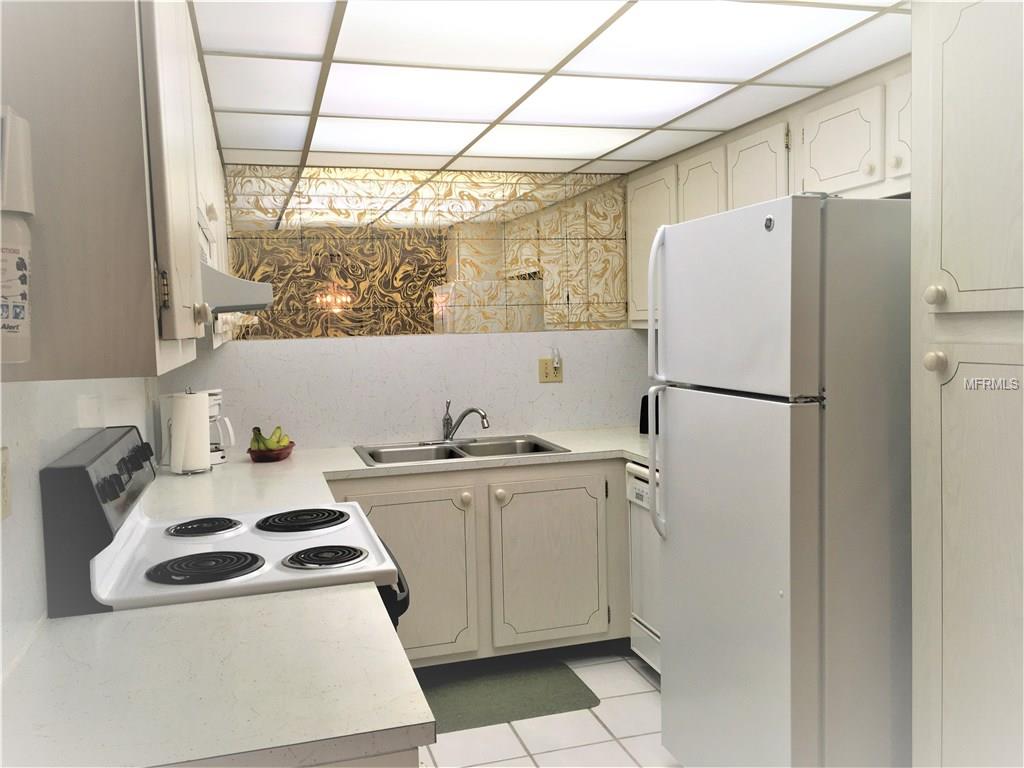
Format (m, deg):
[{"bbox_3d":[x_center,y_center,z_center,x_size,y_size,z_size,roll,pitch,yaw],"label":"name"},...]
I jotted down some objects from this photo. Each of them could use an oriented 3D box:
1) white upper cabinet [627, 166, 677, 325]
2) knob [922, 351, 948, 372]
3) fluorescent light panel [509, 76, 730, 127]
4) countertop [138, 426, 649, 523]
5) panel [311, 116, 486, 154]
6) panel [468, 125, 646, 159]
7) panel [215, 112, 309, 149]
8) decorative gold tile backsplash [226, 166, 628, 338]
[{"bbox_3d":[0.771,-0.624,3.965,0.310,0.700,0.500,-3,4,-16],"label":"white upper cabinet"},{"bbox_3d":[0.886,-0.046,1.796,0.034,0.038,0.038,-3,4,-16],"label":"knob"},{"bbox_3d":[0.320,-0.922,2.775,0.591,0.025,0.572,-3,4,-16],"label":"fluorescent light panel"},{"bbox_3d":[-0.125,0.316,3.288,2.381,0.036,1.335,-3,4,-16],"label":"countertop"},{"bbox_3d":[-0.439,-0.928,3.175,0.593,0.025,0.572,-3,4,-16],"label":"panel"},{"bbox_3d":[0.155,-0.955,3.373,0.601,0.020,0.581,-3,4,-16],"label":"panel"},{"bbox_3d":[-0.885,-0.903,3.072,0.301,0.020,0.581,-3,4,-16],"label":"panel"},{"bbox_3d":[-0.326,-0.598,3.907,1.850,0.741,0.020,-3,4,-16],"label":"decorative gold tile backsplash"}]

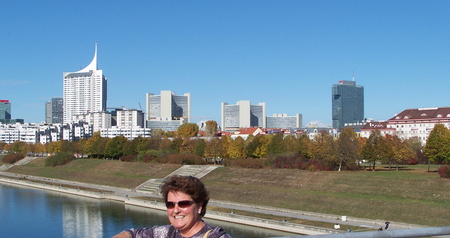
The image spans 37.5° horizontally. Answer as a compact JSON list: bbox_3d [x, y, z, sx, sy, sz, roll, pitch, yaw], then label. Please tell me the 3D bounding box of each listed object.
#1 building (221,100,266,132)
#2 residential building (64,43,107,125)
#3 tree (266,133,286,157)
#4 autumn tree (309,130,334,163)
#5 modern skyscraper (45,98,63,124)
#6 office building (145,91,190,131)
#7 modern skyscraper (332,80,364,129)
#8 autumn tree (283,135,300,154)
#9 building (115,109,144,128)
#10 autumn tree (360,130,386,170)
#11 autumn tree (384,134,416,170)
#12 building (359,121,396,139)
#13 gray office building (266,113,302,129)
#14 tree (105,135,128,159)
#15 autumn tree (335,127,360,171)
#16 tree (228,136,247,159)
[{"bbox_3d":[36.670,15.440,1280.000,86.840,102.280,70.000,0,-2,2],"label":"building"},{"bbox_3d":[-207.157,-35.332,986.765,60.000,153.530,22.000,0,-2,14],"label":"residential building"},{"bbox_3d":[15.760,8.880,203.000,6.120,9.490,6.200,0,-2,4],"label":"tree"},{"bbox_3d":[26.480,8.160,182.000,7.130,10.020,7.200,0,-2,8],"label":"autumn tree"},{"bbox_3d":[-341.370,13.530,1330.000,37.090,109.280,32.000,1,-2,-14],"label":"modern skyscraper"},{"bbox_3d":[-108.180,5.740,1270.000,86.160,118.710,70.000,0,-2,-5],"label":"office building"},{"bbox_3d":[273.700,-13.168,1471.292,62.000,142.080,32.000,1,-2,-35],"label":"modern skyscraper"},{"bbox_3d":[24.062,10.868,239.769,6.800,10.530,6.800,0,-2,0],"label":"autumn tree"},{"bbox_3d":[-97.784,11.275,690.014,23.000,40.250,18.000,-1,-2,17],"label":"building"},{"bbox_3d":[40.522,8.634,180.811,6.700,11.000,6.700,0,-2,0],"label":"autumn tree"},{"bbox_3d":[42.450,8.080,160.000,7.480,8.680,7.400,-1,-3,15],"label":"autumn tree"},{"bbox_3d":[92.567,11.531,399.839,20.000,20.060,12.000,-1,-2,27],"label":"building"},{"bbox_3d":[130.966,23.246,1460.051,80.000,68.530,45.000,0,-2,5],"label":"gray office building"},{"bbox_3d":[-49.400,12.712,301.743,10.000,11.050,10.000,0,-2,0],"label":"tree"},{"bbox_3d":[29.550,7.180,160.000,6.270,10.730,6.200,0,-2,10],"label":"autumn tree"},{"bbox_3d":[4.180,10.290,222.000,6.020,8.870,6.000,0,-2,1],"label":"tree"}]

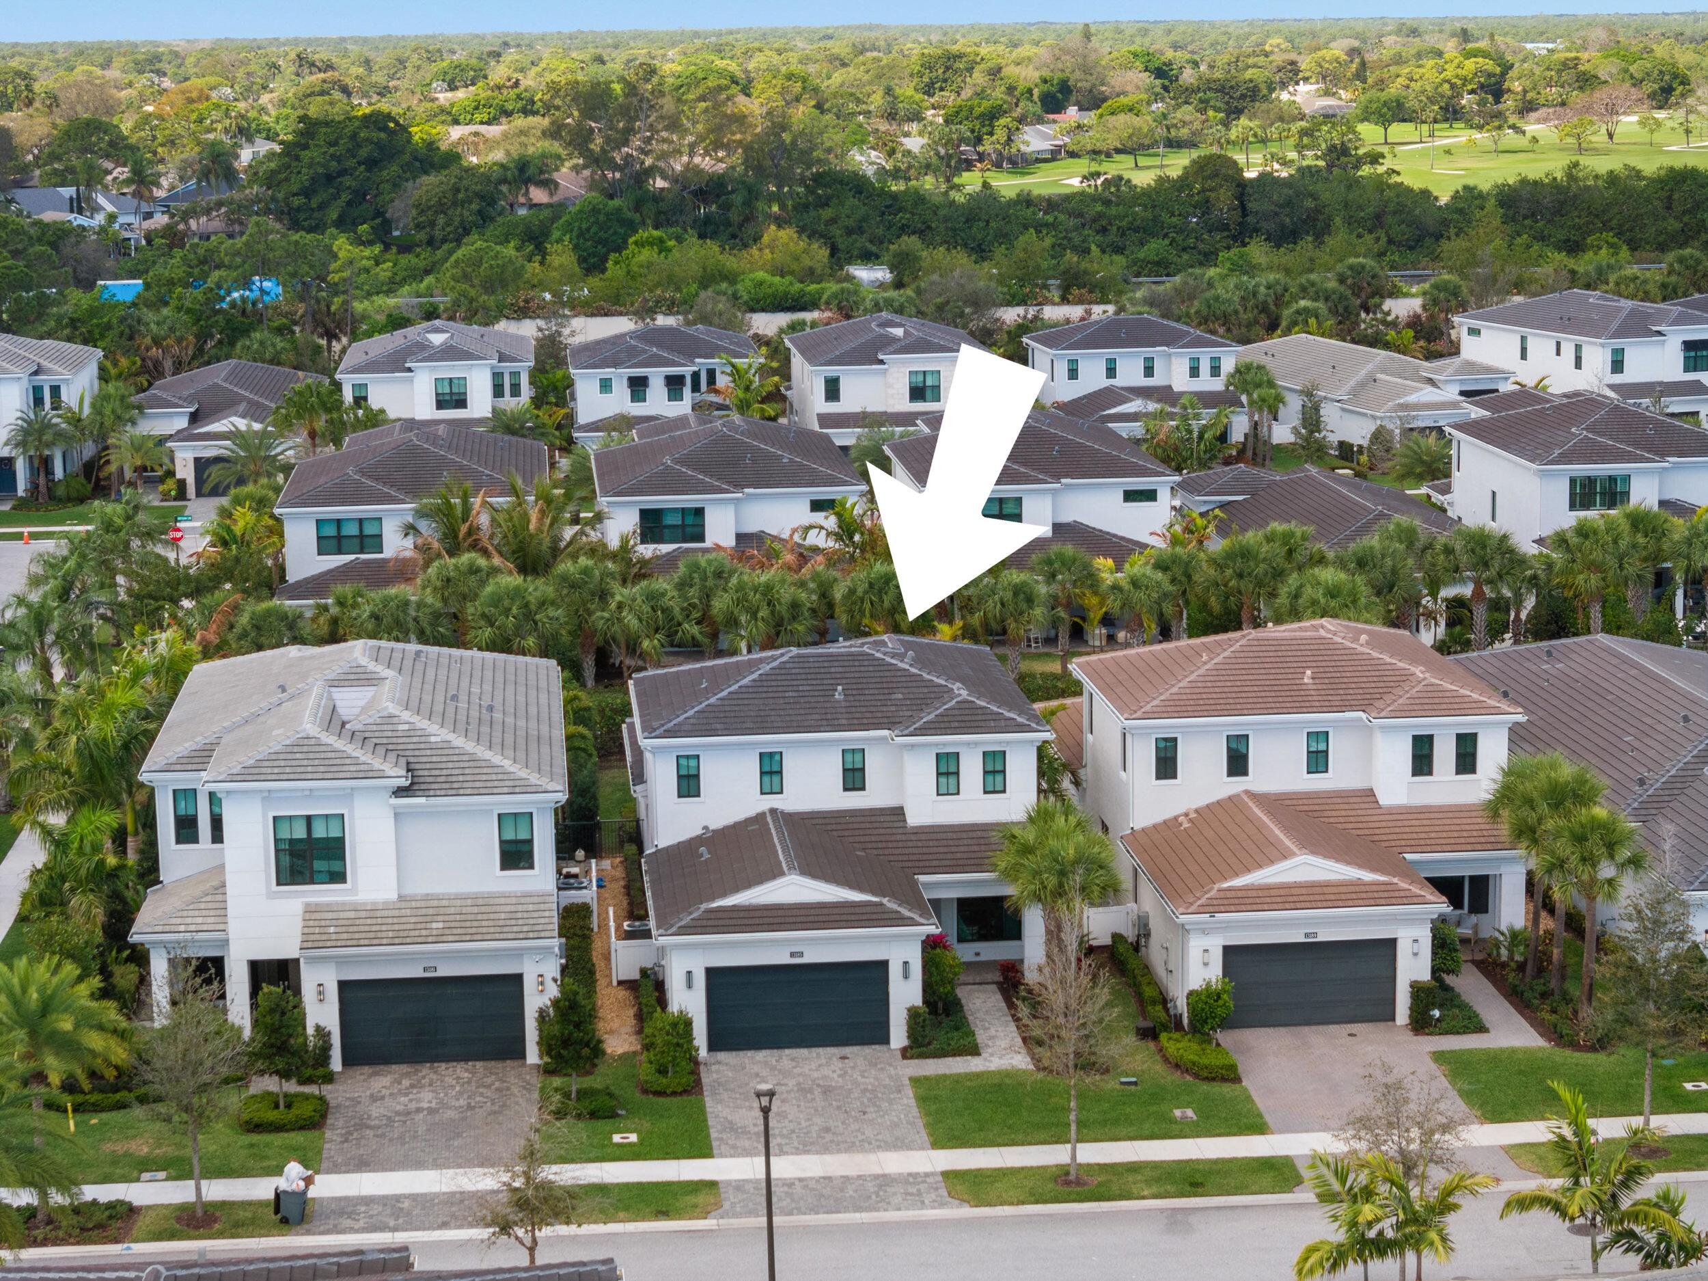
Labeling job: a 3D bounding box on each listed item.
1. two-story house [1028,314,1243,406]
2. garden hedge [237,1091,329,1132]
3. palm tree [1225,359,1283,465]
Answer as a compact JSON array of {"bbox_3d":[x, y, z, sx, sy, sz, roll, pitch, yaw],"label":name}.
[{"bbox_3d":[17.547,-16.308,219.282,12.100,8.750,26.900,-2,10,-5],"label":"two-story house"},{"bbox_3d":[-14.571,12.019,88.414,2.250,0.620,1.550,-2,10,-5],"label":"garden hedge"},{"bbox_3d":[24.609,-13.969,212.178,3.590,6.400,4.200,-2,10,-5],"label":"palm tree"}]

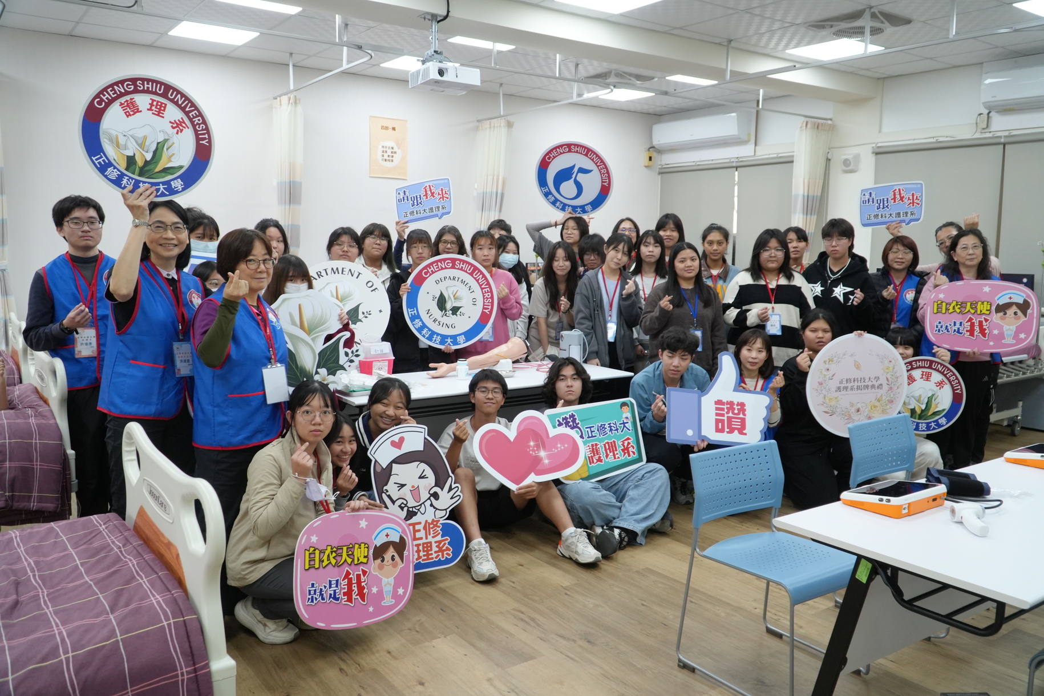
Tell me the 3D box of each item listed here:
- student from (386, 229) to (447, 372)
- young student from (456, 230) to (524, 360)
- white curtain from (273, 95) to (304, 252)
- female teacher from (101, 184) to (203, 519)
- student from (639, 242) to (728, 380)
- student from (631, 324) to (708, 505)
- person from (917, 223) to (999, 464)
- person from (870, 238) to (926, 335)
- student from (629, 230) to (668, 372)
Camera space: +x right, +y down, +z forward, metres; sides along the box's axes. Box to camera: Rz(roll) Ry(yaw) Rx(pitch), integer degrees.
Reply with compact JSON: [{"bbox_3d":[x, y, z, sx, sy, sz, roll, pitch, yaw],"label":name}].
[{"bbox_3d":[-0.643,0.055,4.800,0.480,1.548,0.380,-1,7,-12],"label":"student"},{"bbox_3d":[-0.202,0.048,4.900,0.460,1.544,0.340,0,7,-6],"label":"young student"},{"bbox_3d":[-1.947,-0.928,6.648,0.140,2.350,0.300,-5,9,-36],"label":"white curtain"},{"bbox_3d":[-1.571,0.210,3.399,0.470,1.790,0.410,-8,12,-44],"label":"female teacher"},{"bbox_3d":[1.061,0.072,5.139,0.540,1.530,0.360,-1,8,-3],"label":"student"},{"bbox_3d":[0.894,0.372,4.700,0.500,0.972,0.600,-1,7,-9],"label":"student"},{"bbox_3d":[2.850,0.026,5.100,0.500,1.593,0.360,4,8,25],"label":"person"},{"bbox_3d":[2.652,-0.009,5.563,0.480,1.550,0.360,4,9,25],"label":"person"},{"bbox_3d":[0.923,-0.044,5.692,0.420,1.600,0.320,1,8,7],"label":"student"}]

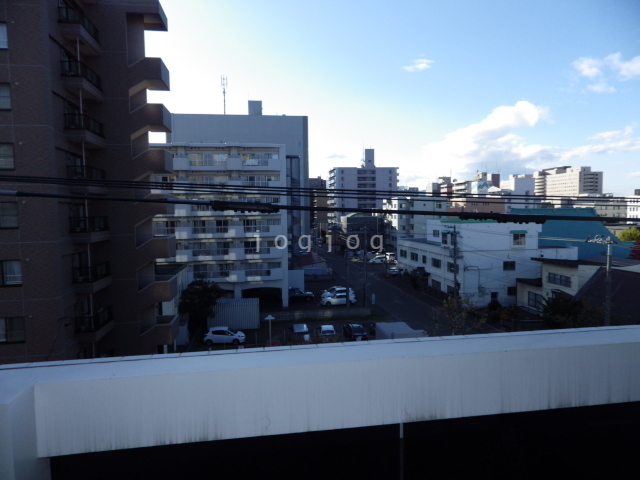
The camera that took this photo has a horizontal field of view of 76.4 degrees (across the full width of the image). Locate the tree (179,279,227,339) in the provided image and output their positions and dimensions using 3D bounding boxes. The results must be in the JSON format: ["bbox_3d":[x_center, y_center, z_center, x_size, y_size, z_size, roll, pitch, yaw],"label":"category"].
[{"bbox_3d":[-11.932,6.621,41.300,4.700,5.800,4.400,-1,3,-8],"label":"tree"}]

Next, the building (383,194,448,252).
[{"bbox_3d":[25.755,-3.821,112.895,14.143,15.609,13.000,-1,4,-8],"label":"building"}]

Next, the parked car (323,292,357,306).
[{"bbox_3d":[2.466,7.741,53.032,4.430,1.500,1.740,-1,4,-7],"label":"parked car"}]

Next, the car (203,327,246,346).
[{"bbox_3d":[-9.387,9.425,40.302,3.900,1.500,1.695,-1,4,-5],"label":"car"}]

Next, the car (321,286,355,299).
[{"bbox_3d":[2.533,7.500,56.300,4.450,1.560,1.730,-1,3,-16],"label":"car"}]

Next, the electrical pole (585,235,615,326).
[{"bbox_3d":[17.493,4.874,25.500,1.900,10.200,0.500,-1,3,-8],"label":"electrical pole"}]

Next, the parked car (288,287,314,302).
[{"bbox_3d":[-3.044,7.566,56.060,4.500,1.680,1.760,-1,4,-7],"label":"parked car"}]

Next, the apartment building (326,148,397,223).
[{"bbox_3d":[18.723,-19.573,181.089,28.545,39.000,16.000,-2,4,-9],"label":"apartment building"}]

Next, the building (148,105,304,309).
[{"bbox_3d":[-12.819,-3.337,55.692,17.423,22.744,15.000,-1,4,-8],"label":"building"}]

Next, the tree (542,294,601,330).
[{"bbox_3d":[24.021,7.151,39.000,5.000,4.200,4.400,-1,3,-8],"label":"tree"}]

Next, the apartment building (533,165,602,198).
[{"bbox_3d":[242.693,-39.799,401.356,23.000,58.000,60.000,-1,3,-8],"label":"apartment building"}]

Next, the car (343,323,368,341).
[{"bbox_3d":[3.332,8.765,38.500,1.750,1.520,4.450,-1,3,-3],"label":"car"}]

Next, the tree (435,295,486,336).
[{"bbox_3d":[11.244,7.263,32.566,3.800,5.800,3.700,-2,4,-9],"label":"tree"}]

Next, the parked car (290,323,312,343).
[{"bbox_3d":[-1.820,9.206,39.194,1.680,1.600,4.200,-1,4,-6],"label":"parked car"}]

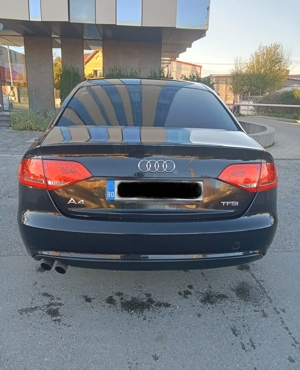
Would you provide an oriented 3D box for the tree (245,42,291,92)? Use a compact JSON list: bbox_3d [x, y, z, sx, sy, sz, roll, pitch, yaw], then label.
[{"bbox_3d":[9.173,-8.436,25.117,3.800,5.300,3.800,7,17,18],"label":"tree"}]

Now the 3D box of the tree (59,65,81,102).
[{"bbox_3d":[-2.979,-3.339,11.780,0.900,2.200,0.900,-2,17,-14],"label":"tree"}]

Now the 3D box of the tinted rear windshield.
[{"bbox_3d":[-0.008,-0.569,2.323,1.270,0.310,0.560,1,16,-4],"label":"tinted rear windshield"}]

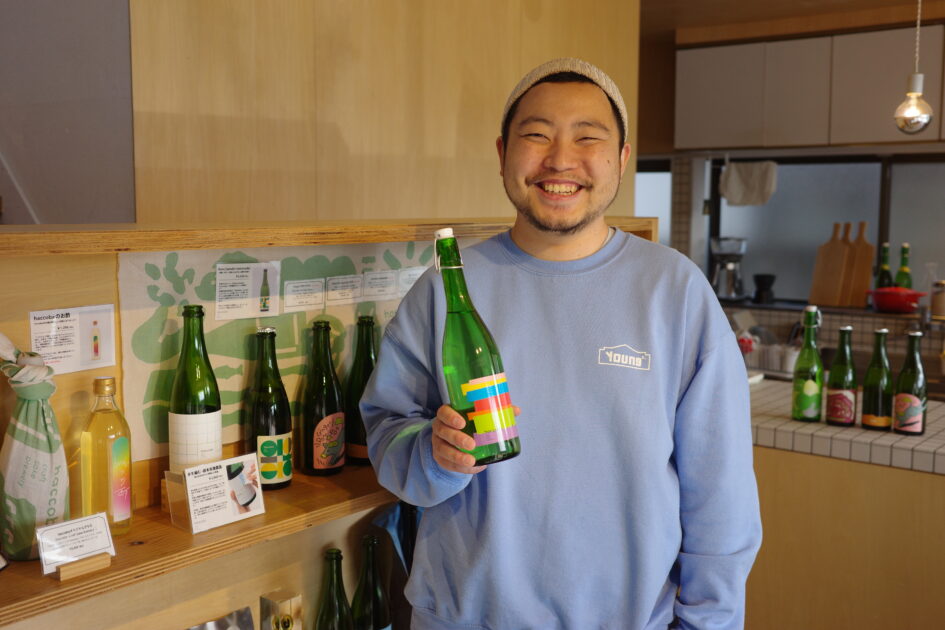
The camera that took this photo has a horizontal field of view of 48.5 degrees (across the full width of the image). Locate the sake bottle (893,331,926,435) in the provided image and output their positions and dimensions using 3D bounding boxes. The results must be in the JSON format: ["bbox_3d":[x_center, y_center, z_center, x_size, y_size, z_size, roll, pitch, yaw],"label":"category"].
[{"bbox_3d":[1.133,0.174,2.703,0.075,0.264,0.075,5,8,41],"label":"sake bottle"}]

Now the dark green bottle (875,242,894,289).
[{"bbox_3d":[2.008,-0.193,5.111,0.079,0.311,0.079,5,8,36],"label":"dark green bottle"}]

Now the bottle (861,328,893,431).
[{"bbox_3d":[1.067,0.168,2.751,0.075,0.265,0.075,4,7,35],"label":"bottle"}]

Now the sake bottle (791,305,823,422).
[{"bbox_3d":[0.924,0.132,2.871,0.081,0.311,0.081,2,6,13],"label":"sake bottle"}]

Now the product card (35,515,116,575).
[{"bbox_3d":[-0.511,0.295,1.357,0.004,0.059,0.096,-19,-9,42],"label":"product card"}]

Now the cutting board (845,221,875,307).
[{"bbox_3d":[1.894,-0.251,5.168,0.141,0.430,0.018,5,-11,38],"label":"cutting board"}]

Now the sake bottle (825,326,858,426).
[{"bbox_3d":[0.992,0.162,2.803,0.075,0.265,0.075,3,7,28],"label":"sake bottle"}]

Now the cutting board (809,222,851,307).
[{"bbox_3d":[1.776,-0.254,5.209,0.141,0.426,0.018,5,-11,38],"label":"cutting board"}]

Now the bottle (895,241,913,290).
[{"bbox_3d":[2.079,-0.189,5.055,0.079,0.311,0.079,5,8,37],"label":"bottle"}]

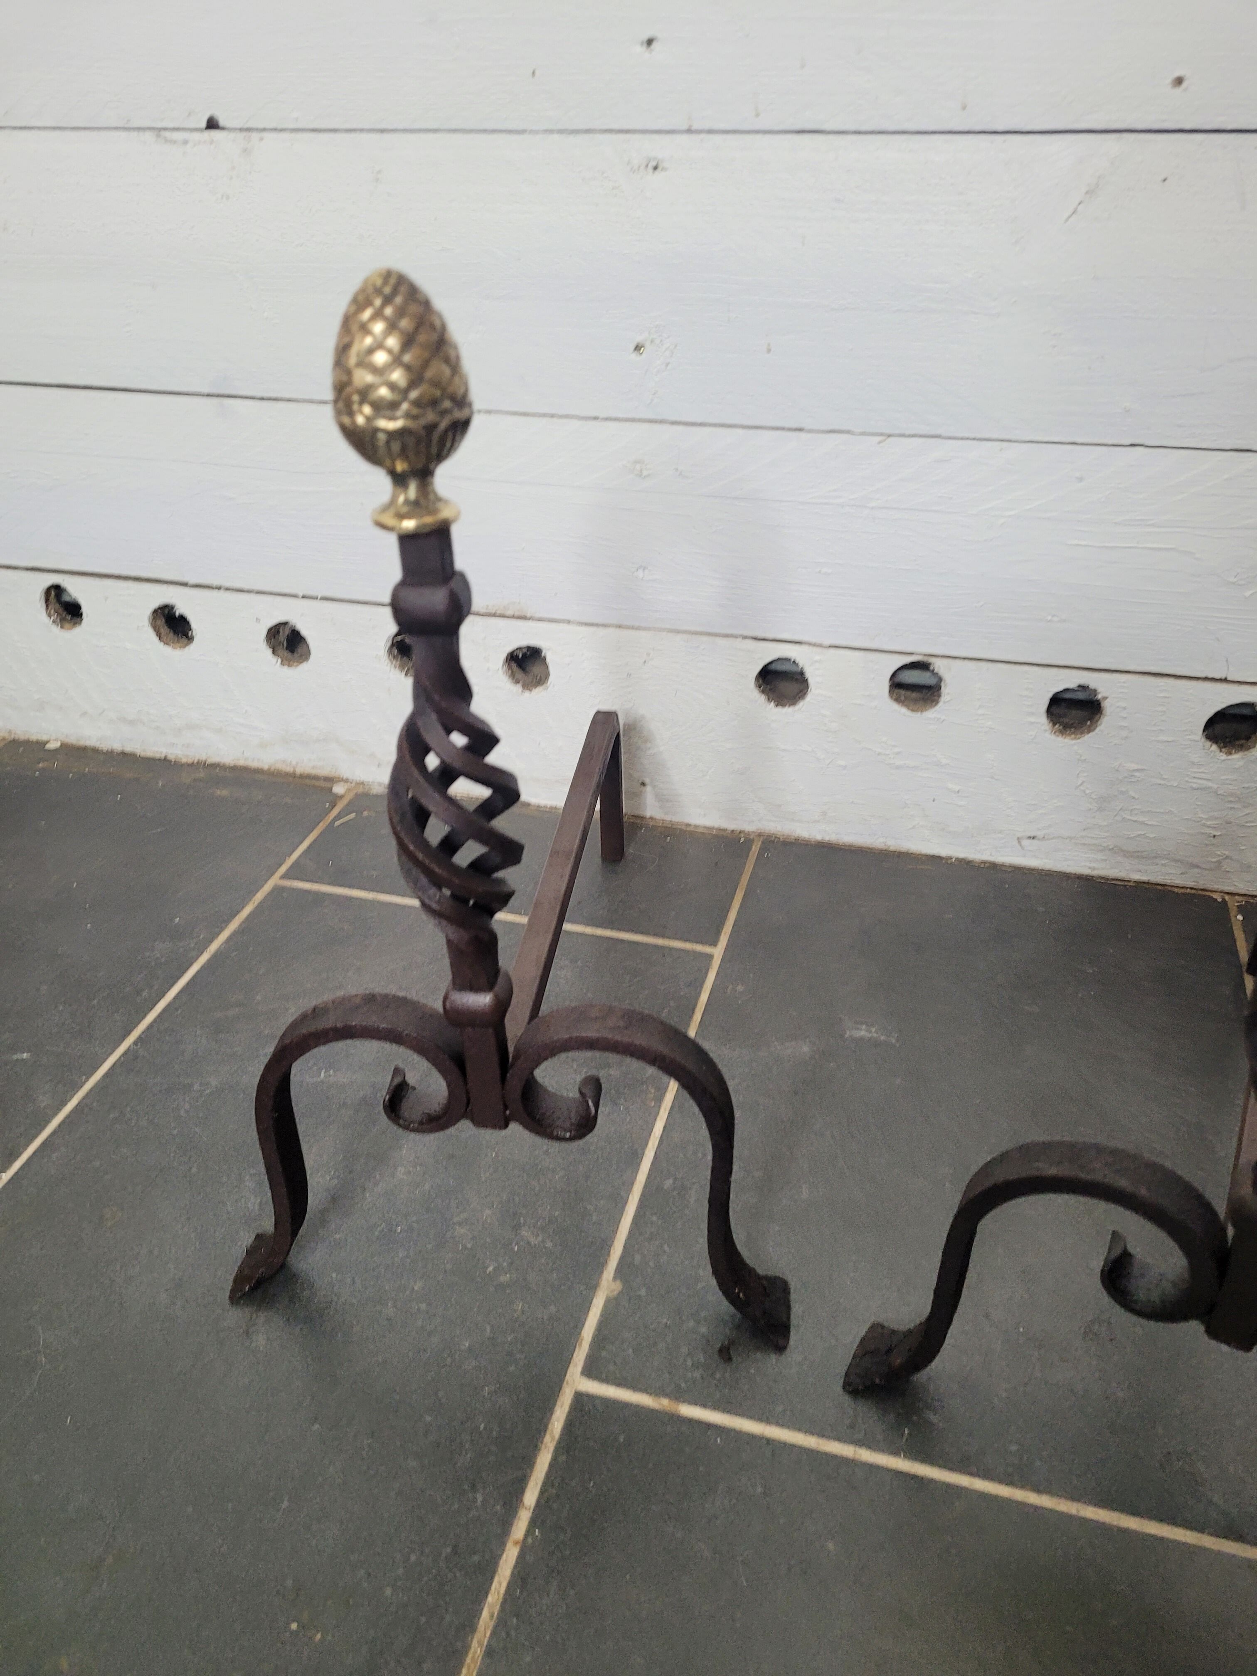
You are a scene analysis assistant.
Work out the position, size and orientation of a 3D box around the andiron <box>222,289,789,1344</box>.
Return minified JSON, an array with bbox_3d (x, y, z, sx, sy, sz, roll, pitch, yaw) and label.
[{"bbox_3d":[-0.035,-0.067,0.596,0.248,0.424,0.377,3,33,6],"label":"andiron"}]

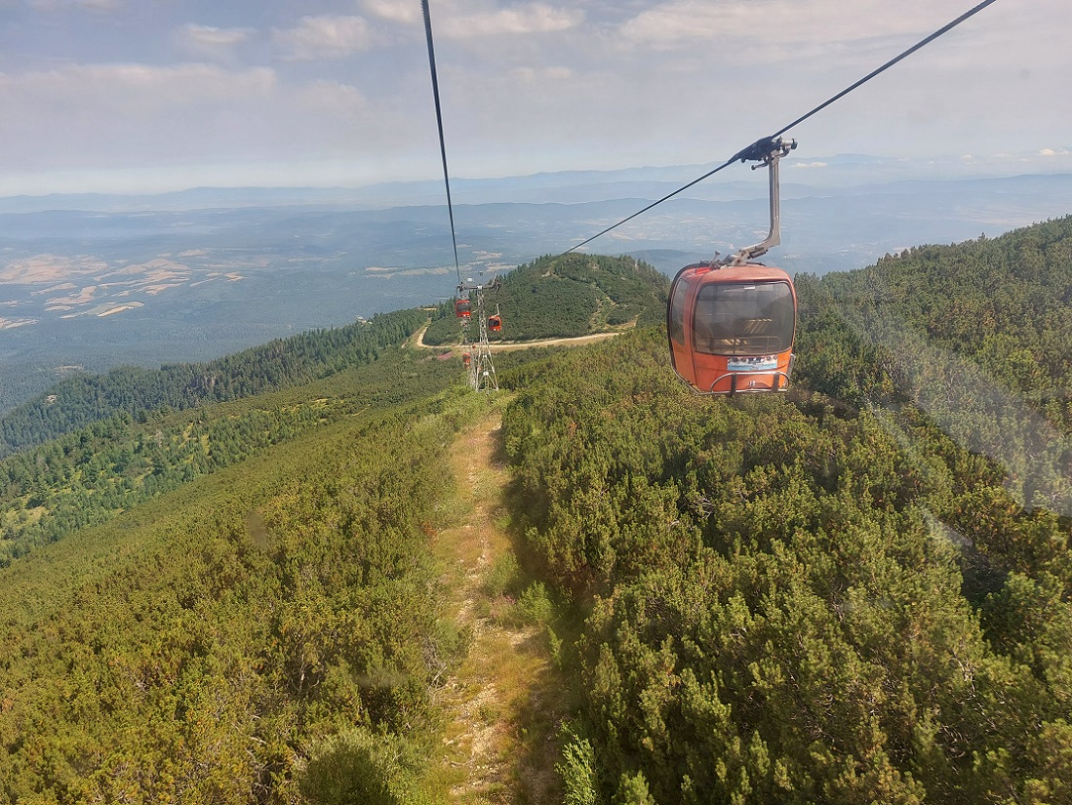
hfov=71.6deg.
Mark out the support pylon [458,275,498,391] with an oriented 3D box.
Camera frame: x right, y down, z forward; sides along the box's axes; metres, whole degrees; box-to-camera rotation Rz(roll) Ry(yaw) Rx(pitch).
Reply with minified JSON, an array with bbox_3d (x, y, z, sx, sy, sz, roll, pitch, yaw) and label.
[{"bbox_3d":[-6.246,-7.820,87.500,4.900,13.910,3.200,-4,17,-5],"label":"support pylon"}]

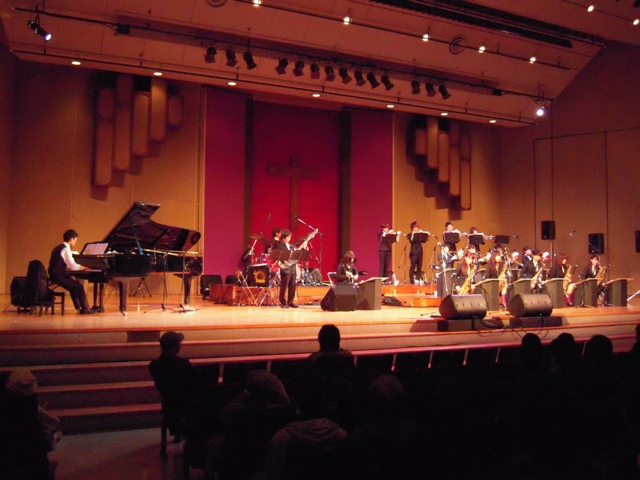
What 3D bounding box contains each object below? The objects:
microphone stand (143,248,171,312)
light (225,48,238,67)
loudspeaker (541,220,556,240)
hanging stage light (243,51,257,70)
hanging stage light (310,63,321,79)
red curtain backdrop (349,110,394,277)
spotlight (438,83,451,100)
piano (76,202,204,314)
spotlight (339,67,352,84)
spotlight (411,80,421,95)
[{"bbox_3d":[-3.111,0.794,12.277,0.550,1.151,0.700,1,-3,-12],"label":"microphone stand"},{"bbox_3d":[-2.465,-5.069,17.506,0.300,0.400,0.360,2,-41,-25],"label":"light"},{"bbox_3d":[7.561,-0.314,20.800,0.360,0.630,0.380,3,-3,-35],"label":"loudspeaker"},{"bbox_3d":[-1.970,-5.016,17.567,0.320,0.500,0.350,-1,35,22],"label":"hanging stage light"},{"bbox_3d":[-0.138,-5.201,19.288,0.290,0.500,0.330,2,-3,-25],"label":"hanging stage light"},{"bbox_3d":[1.795,-1.342,21.906,1.700,6.300,0.150,2,-3,-19],"label":"red curtain backdrop"},{"bbox_3d":[4.223,-5.036,21.319,0.400,0.580,0.330,0,-3,12],"label":"spotlight"},{"bbox_3d":[-3.070,0.332,11.624,1.550,1.950,2.743,-2,-4,44],"label":"piano"},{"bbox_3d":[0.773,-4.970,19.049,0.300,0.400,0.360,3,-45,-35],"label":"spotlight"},{"bbox_3d":[3.164,-5.052,20.825,0.290,0.450,0.330,2,-3,-25],"label":"spotlight"}]

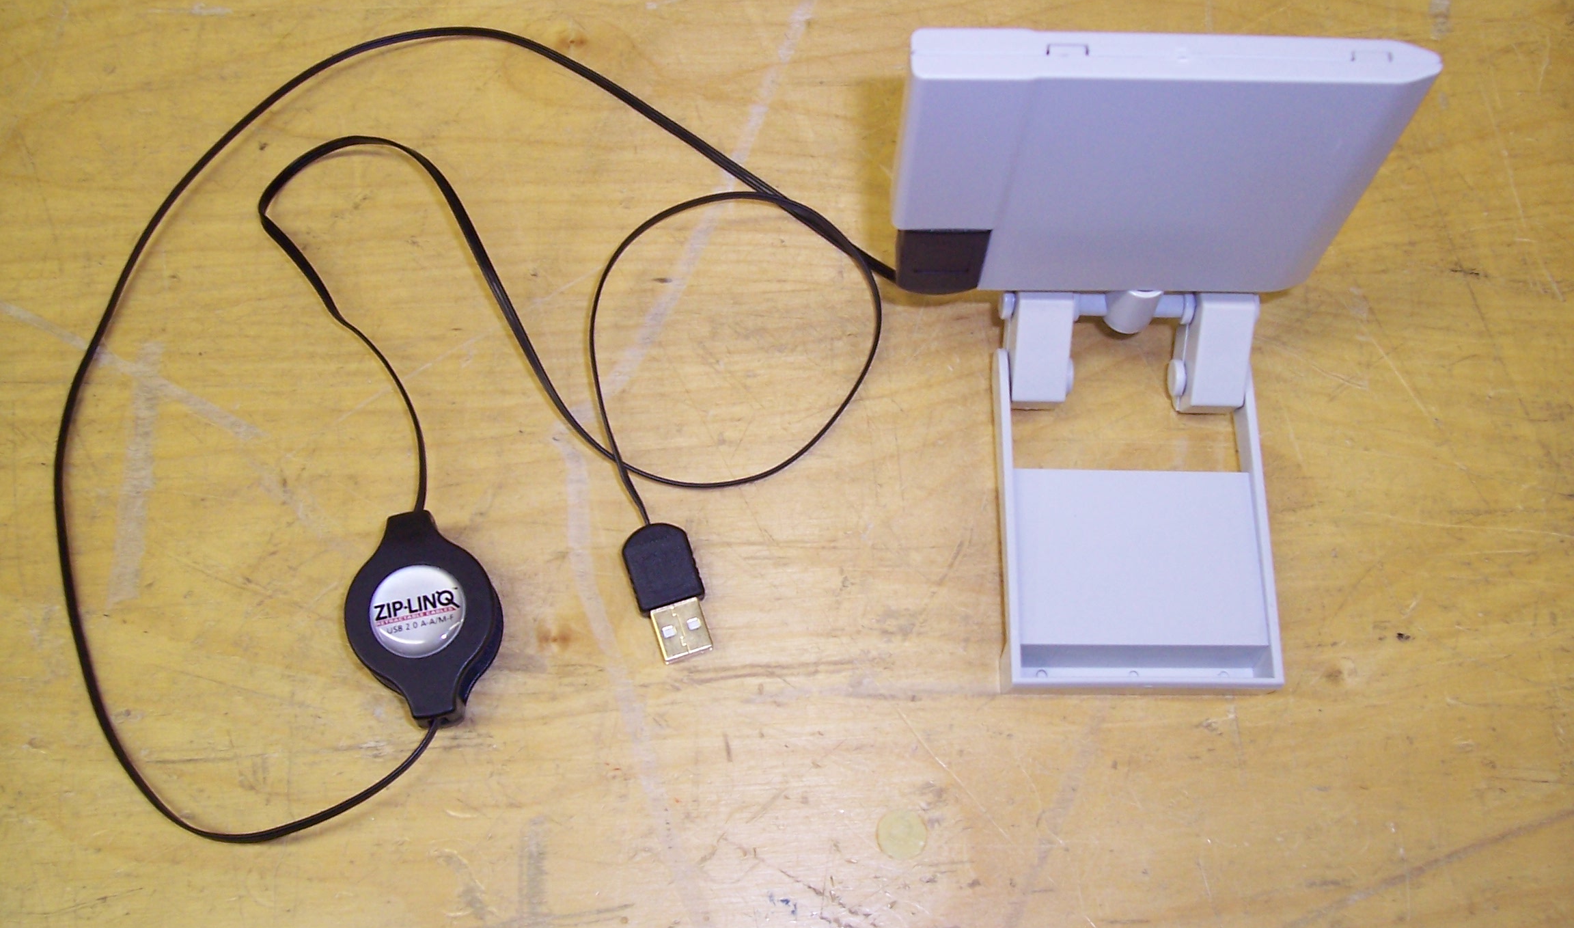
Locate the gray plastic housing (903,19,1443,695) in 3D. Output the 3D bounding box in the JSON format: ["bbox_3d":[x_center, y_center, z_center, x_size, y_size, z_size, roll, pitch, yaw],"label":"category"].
[{"bbox_3d":[0.073,-0.014,0.335,0.099,0.121,0.103,0,68,1],"label":"gray plastic housing"}]

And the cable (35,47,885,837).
[{"bbox_3d":[-0.079,-0.021,0.395,0.213,0.018,0.229,0,68,1],"label":"cable"}]

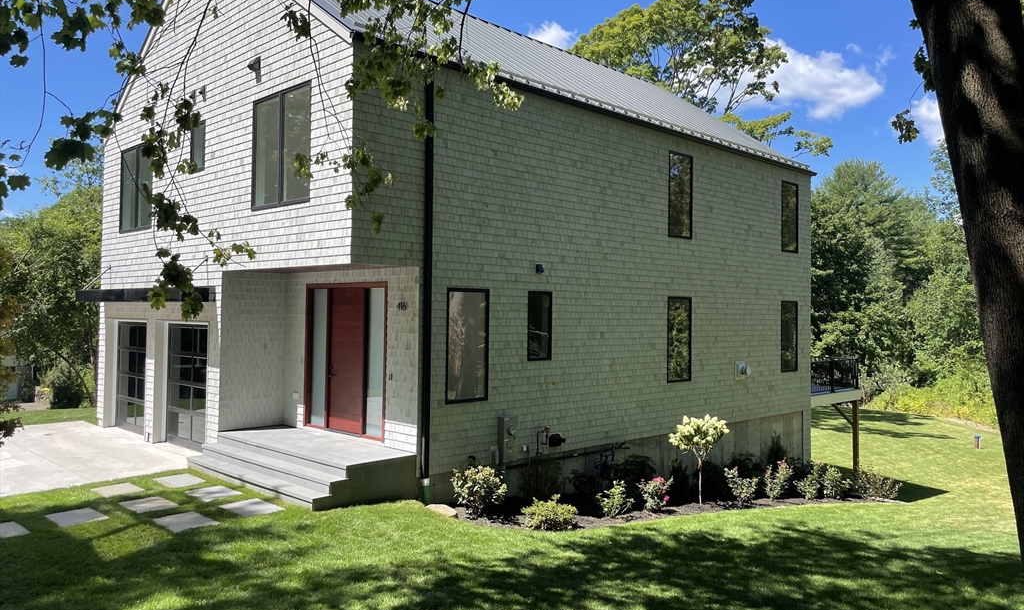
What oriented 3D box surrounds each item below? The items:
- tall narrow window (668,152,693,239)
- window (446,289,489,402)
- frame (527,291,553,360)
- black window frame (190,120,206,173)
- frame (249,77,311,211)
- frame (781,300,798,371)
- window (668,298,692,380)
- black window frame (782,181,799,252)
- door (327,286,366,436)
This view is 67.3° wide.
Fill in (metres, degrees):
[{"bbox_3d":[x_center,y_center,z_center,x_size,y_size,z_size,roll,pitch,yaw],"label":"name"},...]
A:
[{"bbox_3d":[3.659,-2.355,16.624,0.915,1.825,0.100,1,-1,-45],"label":"tall narrow window"},{"bbox_3d":[-0.698,0.652,12.324,0.915,1.825,0.100,1,-1,-45],"label":"window"},{"bbox_3d":[0.498,0.375,13.506,0.605,1.210,0.100,1,-1,-45],"label":"frame"},{"bbox_3d":[-5.927,-2.962,14.532,0.100,0.910,0.610,1,-1,-45],"label":"black window frame"},{"bbox_3d":[-3.695,-2.482,12.267,0.100,1.825,1.840,1,-1,-45],"label":"frame"},{"bbox_3d":[7.328,0.842,20.271,0.915,1.825,0.100,1,-1,-45],"label":"frame"},{"bbox_3d":[3.632,0.751,16.611,0.915,1.825,0.100,1,-1,-45],"label":"window"},{"bbox_3d":[7.335,-2.308,20.264,0.915,1.825,0.100,1,-1,-45],"label":"black window frame"},{"bbox_3d":[-2.816,0.933,13.023,0.080,2.430,1.060,1,-1,-45],"label":"door"}]

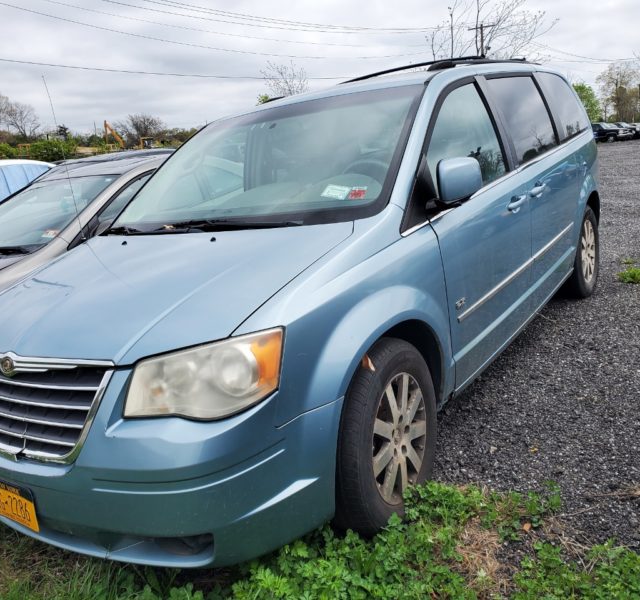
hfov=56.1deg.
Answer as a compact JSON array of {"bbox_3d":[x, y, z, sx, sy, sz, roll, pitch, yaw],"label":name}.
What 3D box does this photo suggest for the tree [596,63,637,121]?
[{"bbox_3d":[34.540,-24.056,70.000,4.200,7.200,4.200,3,17,30],"label":"tree"}]

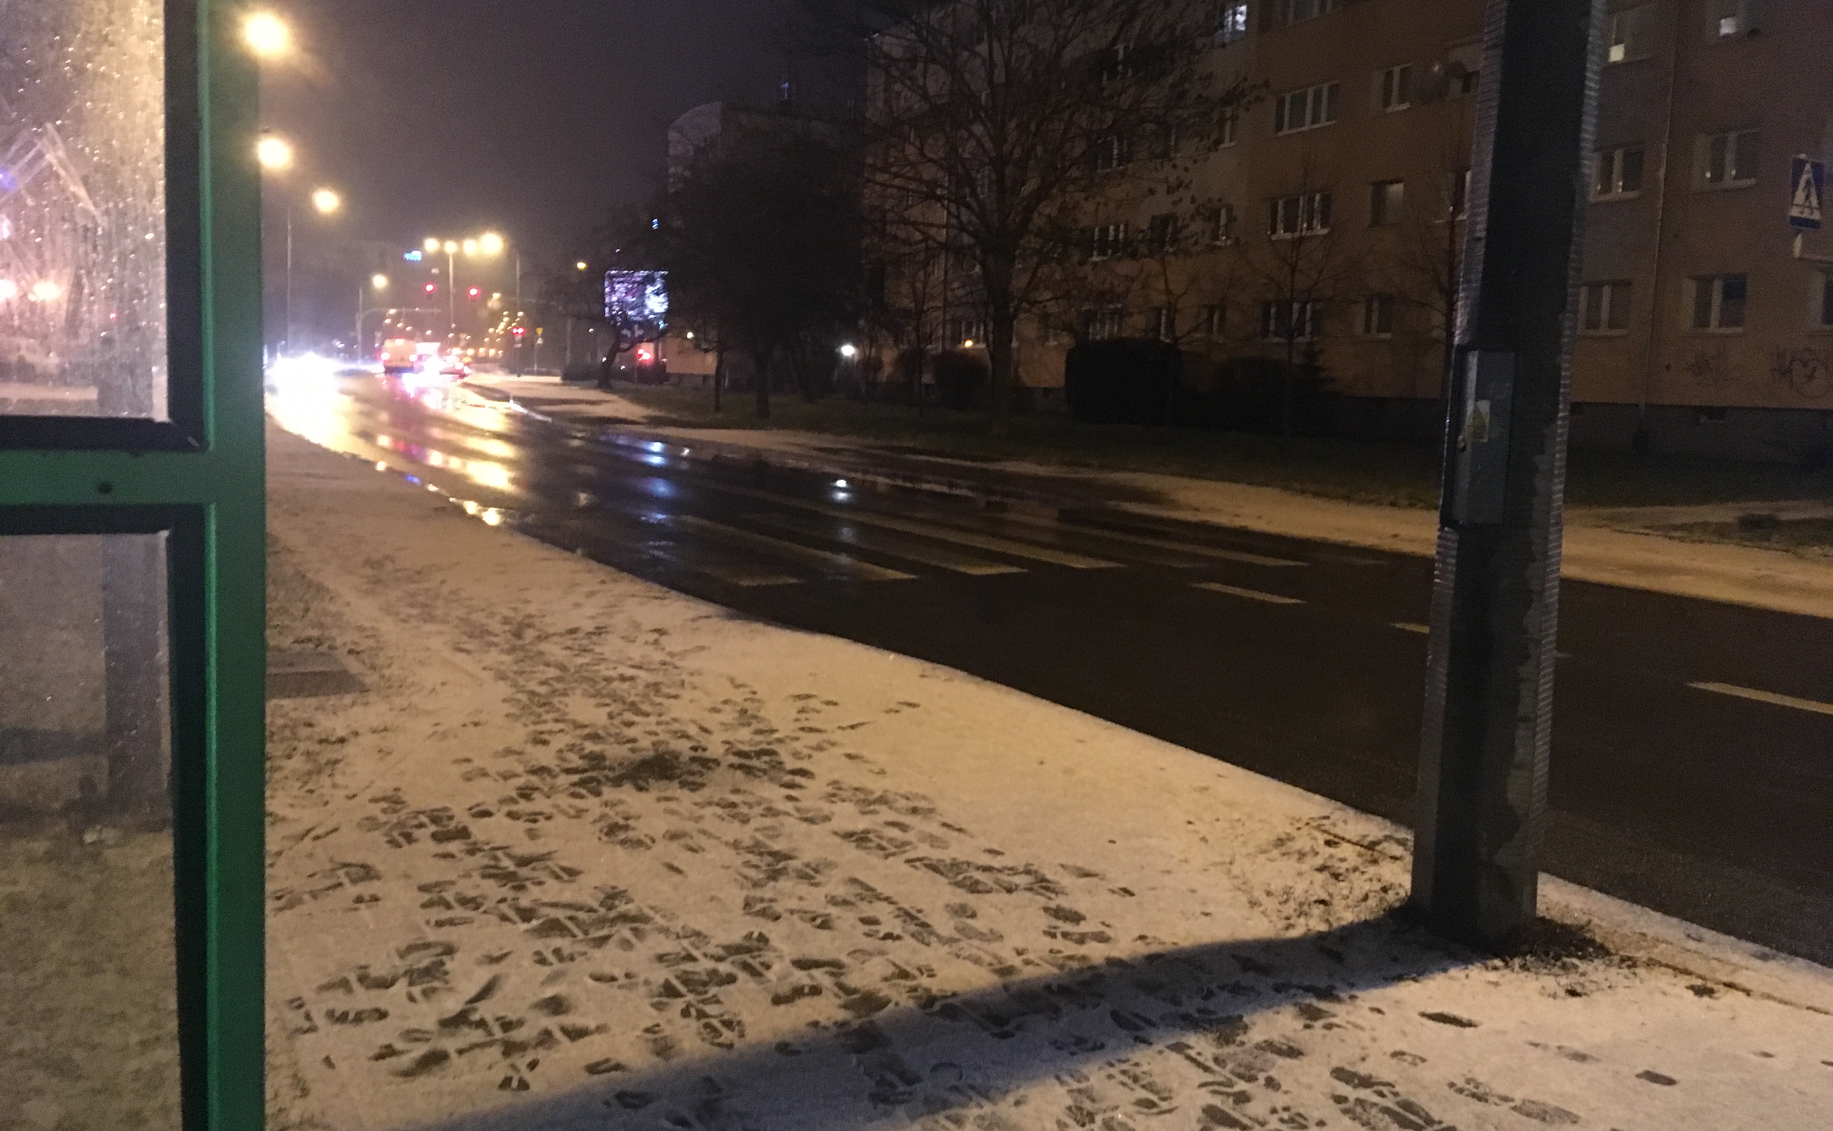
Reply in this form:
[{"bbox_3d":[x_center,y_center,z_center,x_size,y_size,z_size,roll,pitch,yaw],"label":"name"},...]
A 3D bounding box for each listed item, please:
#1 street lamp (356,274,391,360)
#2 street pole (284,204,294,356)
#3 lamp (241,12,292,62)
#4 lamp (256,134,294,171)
[{"bbox_3d":[-56.701,-25.590,160.000,2.800,9.200,0.500,0,7,-18],"label":"street lamp"},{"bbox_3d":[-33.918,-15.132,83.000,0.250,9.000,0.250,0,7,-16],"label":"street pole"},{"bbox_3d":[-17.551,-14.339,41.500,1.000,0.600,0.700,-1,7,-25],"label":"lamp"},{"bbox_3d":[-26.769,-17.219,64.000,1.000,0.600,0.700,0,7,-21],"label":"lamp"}]

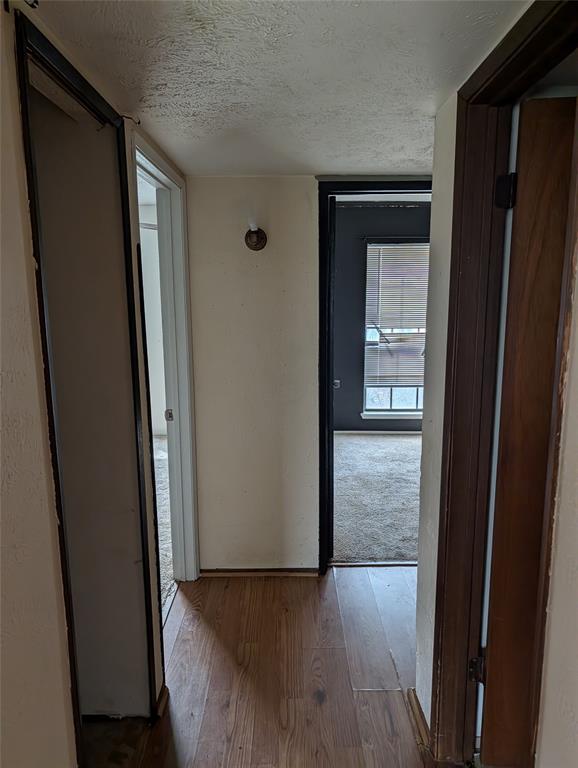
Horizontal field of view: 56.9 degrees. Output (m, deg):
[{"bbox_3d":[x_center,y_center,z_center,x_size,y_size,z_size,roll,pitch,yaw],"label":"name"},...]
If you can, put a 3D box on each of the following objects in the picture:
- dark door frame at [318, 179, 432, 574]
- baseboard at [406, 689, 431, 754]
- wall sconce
[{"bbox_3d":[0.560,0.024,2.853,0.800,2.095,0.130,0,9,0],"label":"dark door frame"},{"bbox_3d":[0.473,1.218,1.942,0.024,0.042,0.260,0,9,0],"label":"baseboard"},{"bbox_3d":[-0.163,-0.722,2.633,0.112,0.120,0.100,0,9,0],"label":"wall sconce"}]

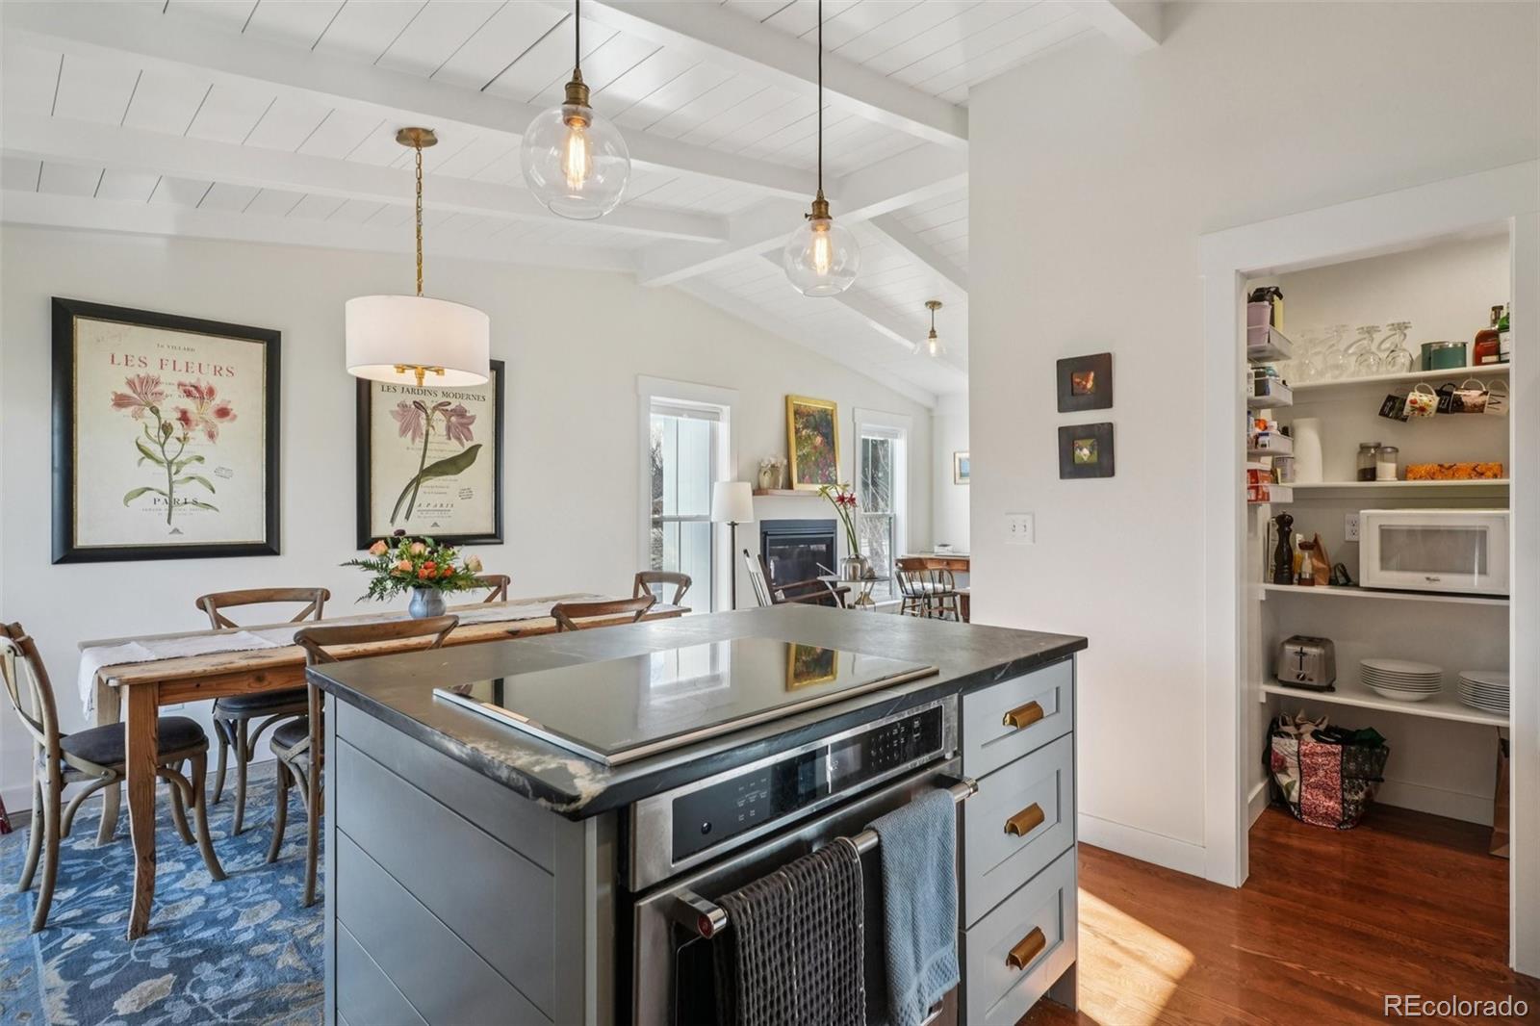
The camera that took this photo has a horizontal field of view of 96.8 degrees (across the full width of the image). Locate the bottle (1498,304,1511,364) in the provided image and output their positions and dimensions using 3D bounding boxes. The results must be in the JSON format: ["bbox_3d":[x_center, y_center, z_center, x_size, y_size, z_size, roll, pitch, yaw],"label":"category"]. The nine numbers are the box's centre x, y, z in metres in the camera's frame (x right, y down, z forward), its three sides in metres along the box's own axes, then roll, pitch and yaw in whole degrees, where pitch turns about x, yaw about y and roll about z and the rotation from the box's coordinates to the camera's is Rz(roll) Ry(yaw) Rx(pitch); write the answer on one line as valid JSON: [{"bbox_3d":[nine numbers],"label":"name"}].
[{"bbox_3d":[2.745,-0.660,2.530,0.076,0.245,0.076,0,0,-43],"label":"bottle"}]

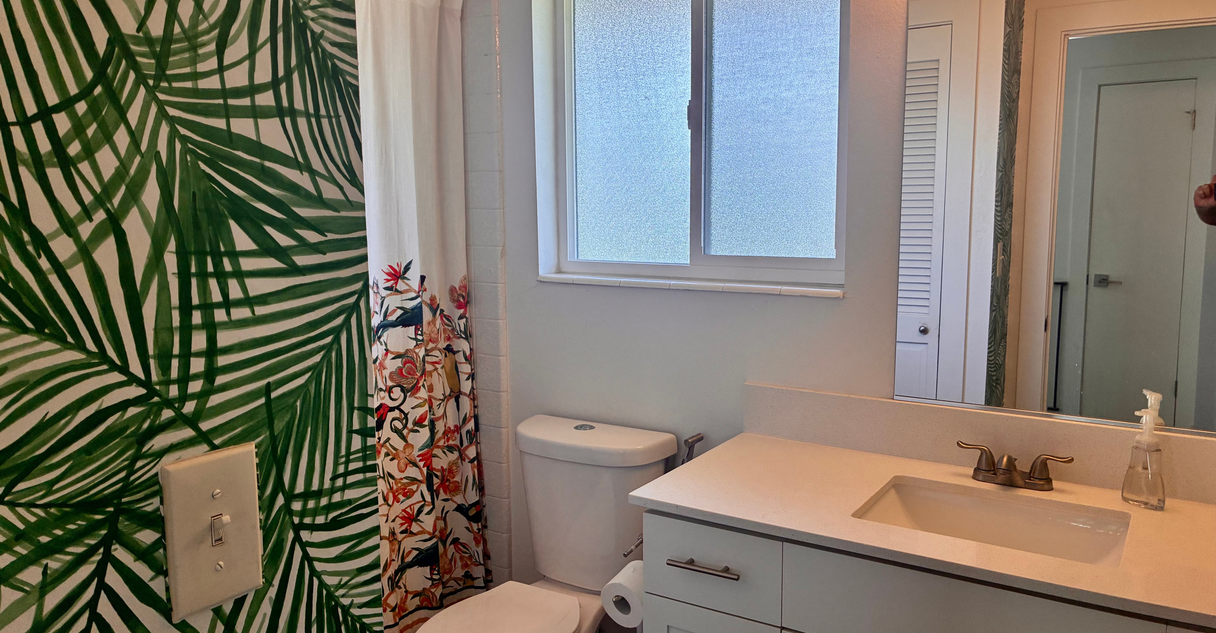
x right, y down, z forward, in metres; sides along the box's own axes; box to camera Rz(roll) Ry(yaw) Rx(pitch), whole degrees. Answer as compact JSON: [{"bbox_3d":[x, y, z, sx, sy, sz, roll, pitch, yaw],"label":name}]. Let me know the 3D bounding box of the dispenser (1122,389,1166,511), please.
[{"bbox_3d":[1.033,0.270,1.754,0.066,0.190,0.073,-5,9,-28],"label":"dispenser"}]

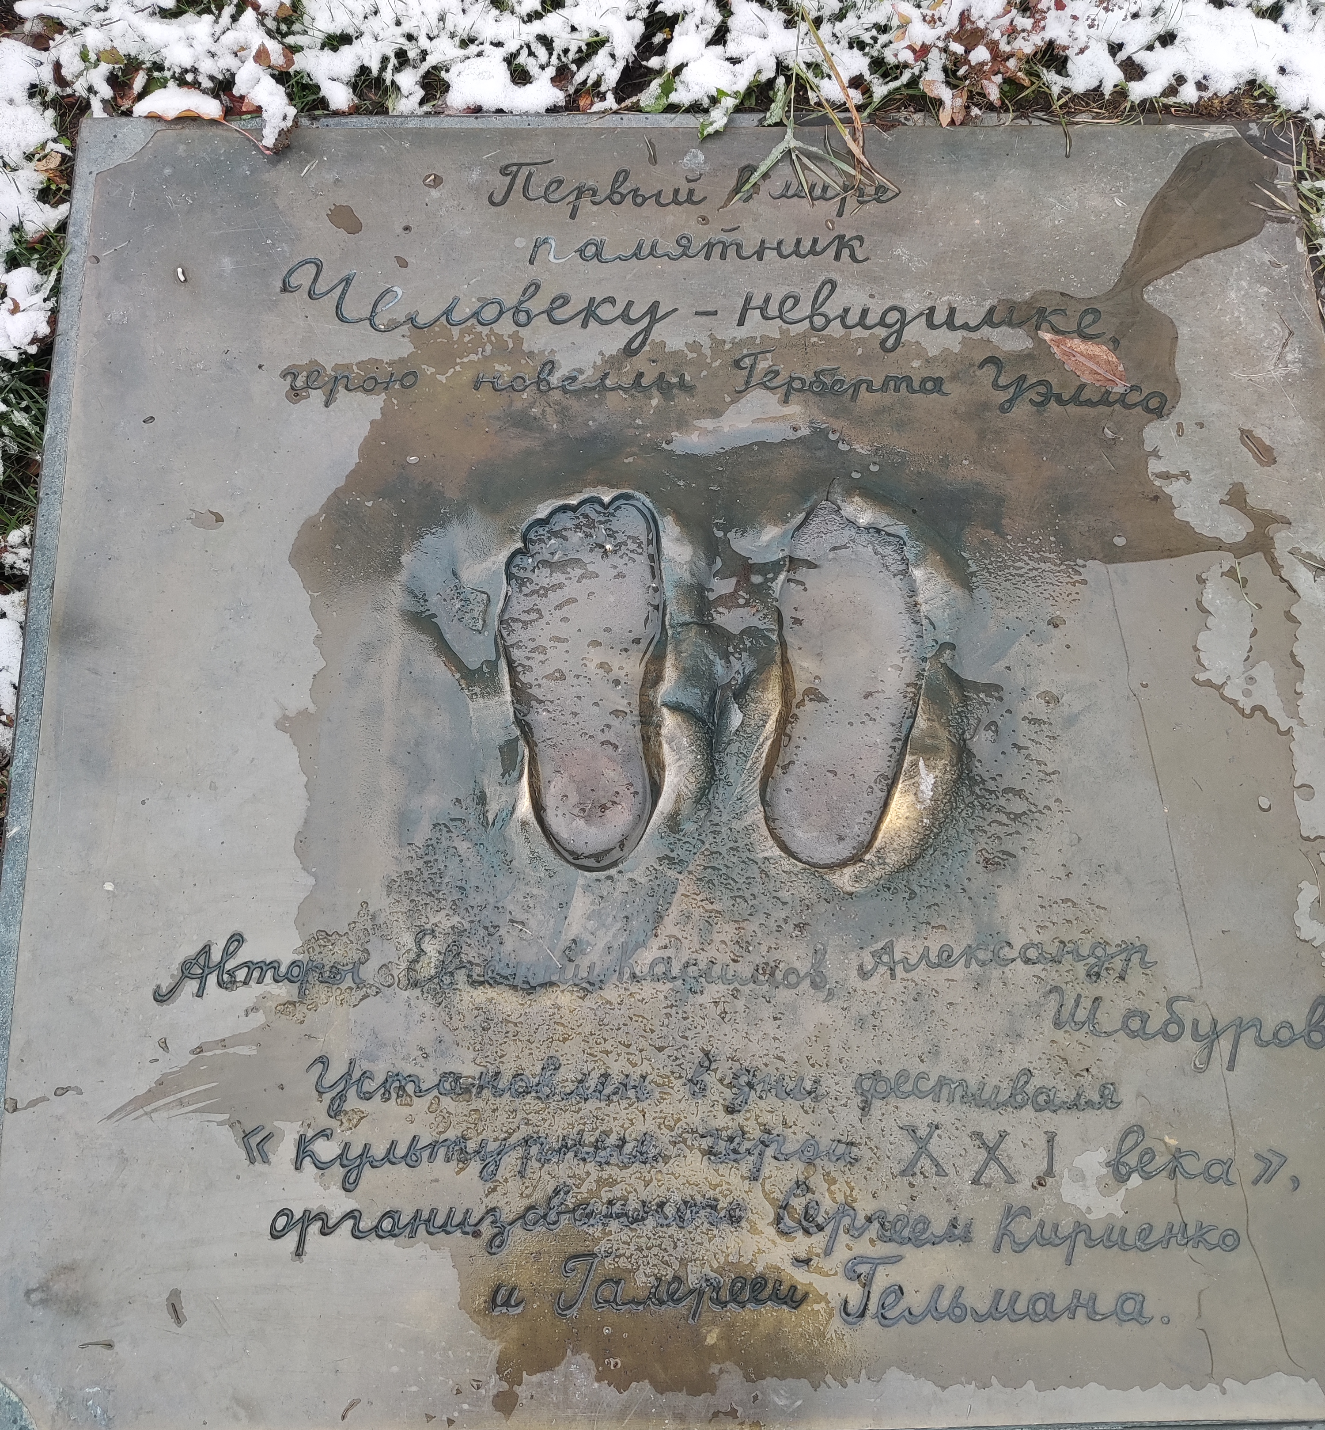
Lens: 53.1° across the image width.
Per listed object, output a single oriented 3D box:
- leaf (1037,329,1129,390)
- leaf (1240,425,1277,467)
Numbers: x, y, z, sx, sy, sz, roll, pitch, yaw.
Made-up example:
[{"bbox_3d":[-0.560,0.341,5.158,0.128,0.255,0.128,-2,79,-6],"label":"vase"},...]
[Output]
[{"bbox_3d":[0.334,-0.282,1.047,0.084,0.009,0.037,35,78,7],"label":"leaf"},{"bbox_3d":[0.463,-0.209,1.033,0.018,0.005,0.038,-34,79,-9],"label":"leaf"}]

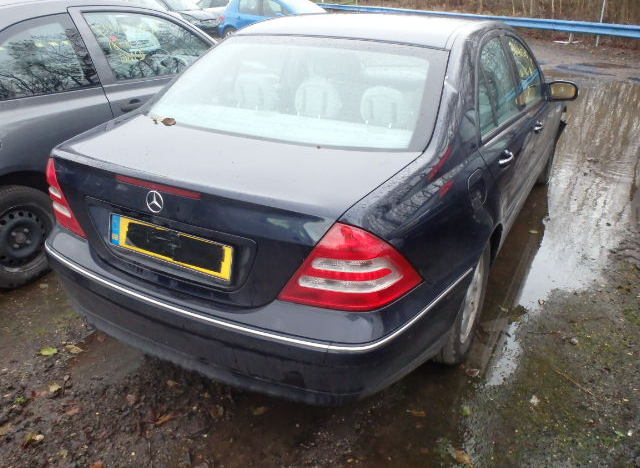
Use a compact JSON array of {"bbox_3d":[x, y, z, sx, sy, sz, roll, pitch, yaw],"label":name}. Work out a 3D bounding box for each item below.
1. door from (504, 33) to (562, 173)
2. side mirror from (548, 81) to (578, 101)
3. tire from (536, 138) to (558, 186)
[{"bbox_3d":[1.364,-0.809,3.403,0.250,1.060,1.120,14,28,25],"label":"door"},{"bbox_3d":[1.665,-0.997,3.563,0.210,0.145,0.130,14,28,25],"label":"side mirror"},{"bbox_3d":[1.909,-0.730,4.522,0.205,0.630,0.630,14,28,25],"label":"tire"}]

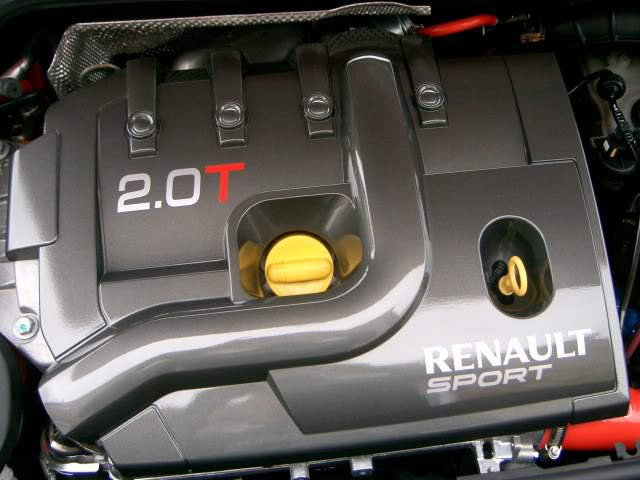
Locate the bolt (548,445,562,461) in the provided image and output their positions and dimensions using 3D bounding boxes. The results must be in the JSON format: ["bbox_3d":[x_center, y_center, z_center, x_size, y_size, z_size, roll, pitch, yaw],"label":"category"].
[{"bbox_3d":[0.215,0.195,0.660,0.011,0.012,0.011,-3,113,9],"label":"bolt"}]

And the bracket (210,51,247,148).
[{"bbox_3d":[-0.083,-0.126,0.652,0.031,0.021,0.095,-4,68,-6],"label":"bracket"}]

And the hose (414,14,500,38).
[{"bbox_3d":[0.143,-0.222,0.750,0.086,0.015,0.014,-12,74,-7],"label":"hose"}]

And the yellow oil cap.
[{"bbox_3d":[-0.019,0.025,0.660,0.063,0.032,0.063,1,75,-4],"label":"yellow oil cap"}]

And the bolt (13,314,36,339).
[{"bbox_3d":[-0.262,0.077,0.640,0.021,0.012,0.021,-4,75,-5],"label":"bolt"}]

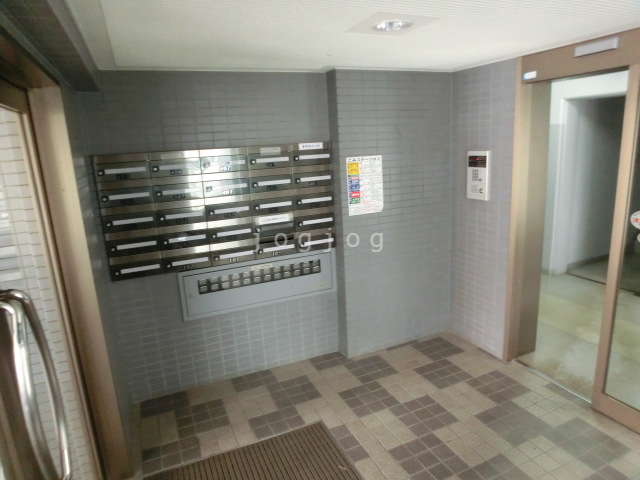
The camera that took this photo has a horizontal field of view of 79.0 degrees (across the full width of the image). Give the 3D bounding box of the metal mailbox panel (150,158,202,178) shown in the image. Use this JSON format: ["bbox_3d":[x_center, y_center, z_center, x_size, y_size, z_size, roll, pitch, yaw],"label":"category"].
[{"bbox_3d":[-0.902,-0.459,2.438,0.299,0.109,0.030,-9,14,-21],"label":"metal mailbox panel"}]

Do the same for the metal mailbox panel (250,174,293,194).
[{"bbox_3d":[-0.326,-0.372,2.575,0.287,0.103,0.030,-8,14,-22],"label":"metal mailbox panel"}]

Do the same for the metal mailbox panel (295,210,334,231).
[{"bbox_3d":[-0.039,-0.153,2.856,0.303,0.154,0.040,-8,13,-20],"label":"metal mailbox panel"}]

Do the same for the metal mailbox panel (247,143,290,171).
[{"bbox_3d":[-0.335,-0.540,2.536,0.287,0.145,0.030,-8,14,-22],"label":"metal mailbox panel"}]

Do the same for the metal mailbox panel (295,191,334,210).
[{"bbox_3d":[-0.044,-0.285,2.836,0.299,0.109,0.030,-9,14,-21],"label":"metal mailbox panel"}]

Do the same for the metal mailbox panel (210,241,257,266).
[{"bbox_3d":[-0.596,0.084,2.680,0.303,0.154,0.040,-8,13,-20],"label":"metal mailbox panel"}]

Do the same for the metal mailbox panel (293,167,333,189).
[{"bbox_3d":[-0.056,-0.443,2.798,0.299,0.127,0.030,-9,14,-21],"label":"metal mailbox panel"}]

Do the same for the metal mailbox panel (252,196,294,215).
[{"bbox_3d":[-0.320,-0.231,2.607,0.287,0.103,0.030,-8,14,-22],"label":"metal mailbox panel"}]

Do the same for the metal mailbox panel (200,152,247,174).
[{"bbox_3d":[-0.629,-0.500,2.545,0.299,0.109,0.030,-9,14,-21],"label":"metal mailbox panel"}]

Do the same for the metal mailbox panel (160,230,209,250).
[{"bbox_3d":[-0.850,-0.001,2.431,0.287,0.103,0.030,-8,14,-22],"label":"metal mailbox panel"}]

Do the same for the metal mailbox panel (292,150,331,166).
[{"bbox_3d":[-0.063,-0.558,2.647,0.287,0.103,0.030,-8,14,-22],"label":"metal mailbox panel"}]

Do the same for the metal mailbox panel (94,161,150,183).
[{"bbox_3d":[-1.183,-0.417,2.328,0.299,0.109,0.030,-9,14,-21],"label":"metal mailbox panel"}]

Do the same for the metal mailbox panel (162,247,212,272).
[{"bbox_3d":[-0.874,0.134,2.574,0.299,0.127,0.030,-9,14,-21],"label":"metal mailbox panel"}]

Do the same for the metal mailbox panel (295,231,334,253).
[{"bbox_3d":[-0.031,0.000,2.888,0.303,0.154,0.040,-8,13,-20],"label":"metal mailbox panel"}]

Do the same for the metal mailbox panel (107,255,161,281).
[{"bbox_3d":[-1.113,0.163,2.354,0.287,0.125,0.030,-8,14,-22],"label":"metal mailbox panel"}]

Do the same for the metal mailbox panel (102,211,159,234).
[{"bbox_3d":[-1.124,-0.106,2.294,0.287,0.103,0.030,-8,14,-22],"label":"metal mailbox panel"}]

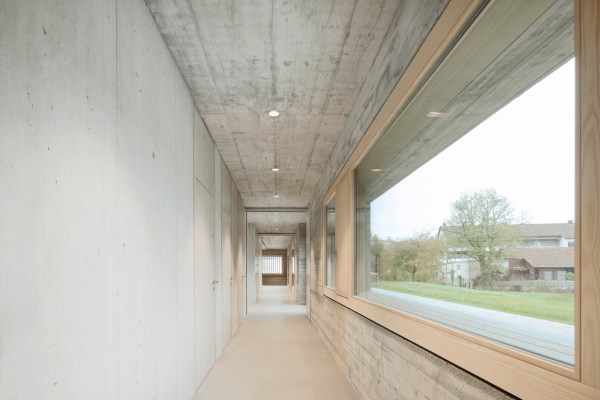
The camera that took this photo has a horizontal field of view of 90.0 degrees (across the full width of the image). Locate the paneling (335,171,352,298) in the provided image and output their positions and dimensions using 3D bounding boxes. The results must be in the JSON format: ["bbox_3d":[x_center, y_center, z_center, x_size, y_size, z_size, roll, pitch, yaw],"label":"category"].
[{"bbox_3d":[0.490,0.415,3.330,0.060,1.330,0.800,0,-7,-4],"label":"paneling"}]

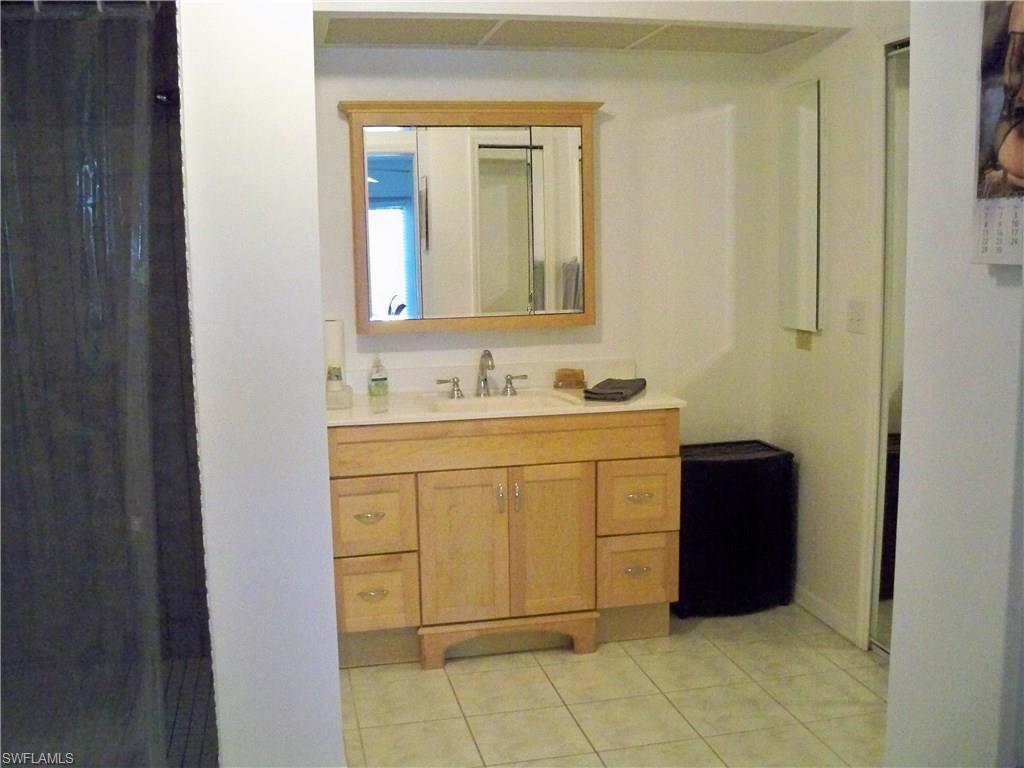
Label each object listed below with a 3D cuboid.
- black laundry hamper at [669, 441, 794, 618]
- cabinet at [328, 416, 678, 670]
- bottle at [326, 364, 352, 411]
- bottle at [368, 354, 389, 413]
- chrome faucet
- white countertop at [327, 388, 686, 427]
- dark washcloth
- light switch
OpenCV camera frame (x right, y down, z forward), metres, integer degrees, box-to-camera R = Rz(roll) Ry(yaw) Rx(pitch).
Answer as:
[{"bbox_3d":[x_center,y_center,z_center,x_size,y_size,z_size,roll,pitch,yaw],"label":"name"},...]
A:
[{"bbox_3d":[0.829,0.555,4.018,0.450,0.611,0.340,-3,8,-13],"label":"black laundry hamper"},{"bbox_3d":[-0.065,0.497,3.716,1.214,0.837,0.540,-3,8,-13],"label":"cabinet"},{"bbox_3d":[-0.599,0.007,3.575,0.090,0.150,0.070,-3,7,-12],"label":"bottle"},{"bbox_3d":[-0.445,-0.004,3.421,0.066,0.190,0.048,-5,9,-31],"label":"bottle"},{"bbox_3d":[-0.091,-0.033,3.667,0.050,0.172,0.175,-3,8,-13],"label":"chrome faucet"},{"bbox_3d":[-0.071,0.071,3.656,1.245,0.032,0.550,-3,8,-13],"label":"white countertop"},{"bbox_3d":[0.375,0.017,3.744,0.150,0.038,0.330,2,8,20],"label":"dark washcloth"},{"bbox_3d":[1.159,-0.225,3.498,0.011,0.115,0.108,-3,8,-13],"label":"light switch"}]

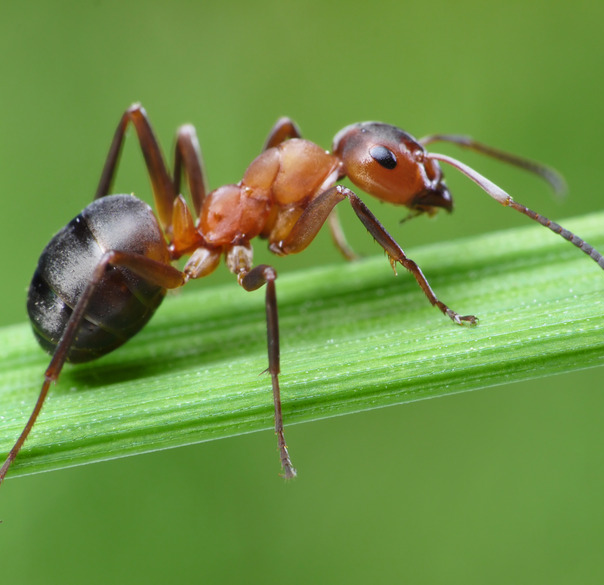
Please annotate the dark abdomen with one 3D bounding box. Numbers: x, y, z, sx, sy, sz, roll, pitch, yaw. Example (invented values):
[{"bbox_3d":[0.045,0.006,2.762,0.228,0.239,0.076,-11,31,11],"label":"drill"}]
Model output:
[{"bbox_3d":[-0.003,0.000,0.107,0.002,0.003,0.002,37,5,-10],"label":"dark abdomen"}]

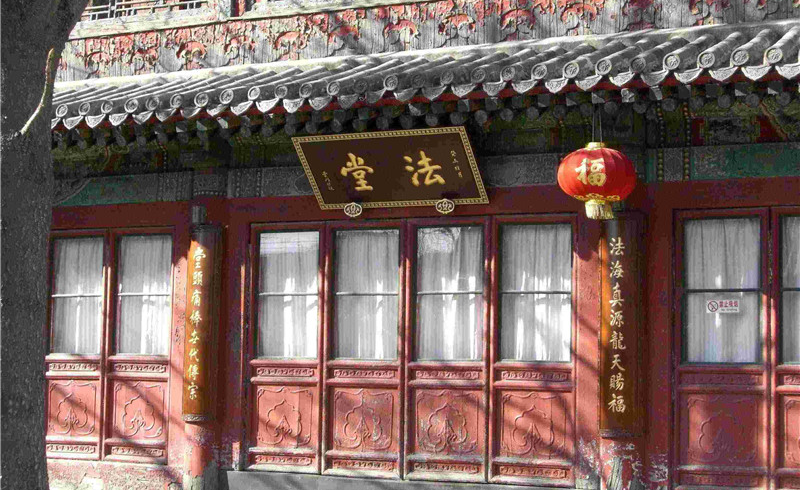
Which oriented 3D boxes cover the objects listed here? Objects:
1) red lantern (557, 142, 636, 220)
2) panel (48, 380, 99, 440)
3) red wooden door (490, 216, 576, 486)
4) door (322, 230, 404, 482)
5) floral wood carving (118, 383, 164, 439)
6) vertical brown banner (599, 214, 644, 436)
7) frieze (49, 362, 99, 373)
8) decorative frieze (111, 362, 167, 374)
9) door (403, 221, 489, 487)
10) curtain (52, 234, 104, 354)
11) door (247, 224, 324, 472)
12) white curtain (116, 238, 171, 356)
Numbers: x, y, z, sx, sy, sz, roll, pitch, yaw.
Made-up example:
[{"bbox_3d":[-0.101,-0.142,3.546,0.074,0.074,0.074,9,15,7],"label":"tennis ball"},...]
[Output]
[{"bbox_3d":[1.491,-0.489,11.574,0.592,0.588,0.592,0,-5,15],"label":"red lantern"},{"bbox_3d":[-3.275,1.648,15.284,0.685,0.598,0.050,-1,-5,27],"label":"panel"},{"bbox_3d":[1.103,0.856,12.530,0.763,2.205,0.070,-1,-5,26],"label":"red wooden door"},{"bbox_3d":[-0.304,0.894,13.228,0.790,2.211,0.070,-1,-5,26],"label":"door"},{"bbox_3d":[-2.526,1.626,14.896,0.555,0.544,0.040,-1,-5,27],"label":"floral wood carving"},{"bbox_3d":[1.729,0.625,12.005,0.330,1.749,0.160,-1,-5,26],"label":"vertical brown banner"},{"bbox_3d":[-3.282,1.230,15.320,0.636,0.120,0.040,-1,-5,27],"label":"frieze"},{"bbox_3d":[-2.566,1.201,14.950,0.679,0.117,0.040,-1,-5,27],"label":"decorative frieze"},{"bbox_3d":[0.415,0.909,13.419,0.831,2.300,0.080,-1,-5,27],"label":"door"},{"bbox_3d":[-3.101,0.488,14.726,0.611,1.131,0.050,-1,-5,26],"label":"curtain"},{"bbox_3d":[-1.000,0.906,13.574,0.765,2.203,0.070,-1,-5,26],"label":"door"},{"bbox_3d":[-2.397,0.471,14.376,0.605,1.130,0.050,-1,-5,26],"label":"white curtain"}]

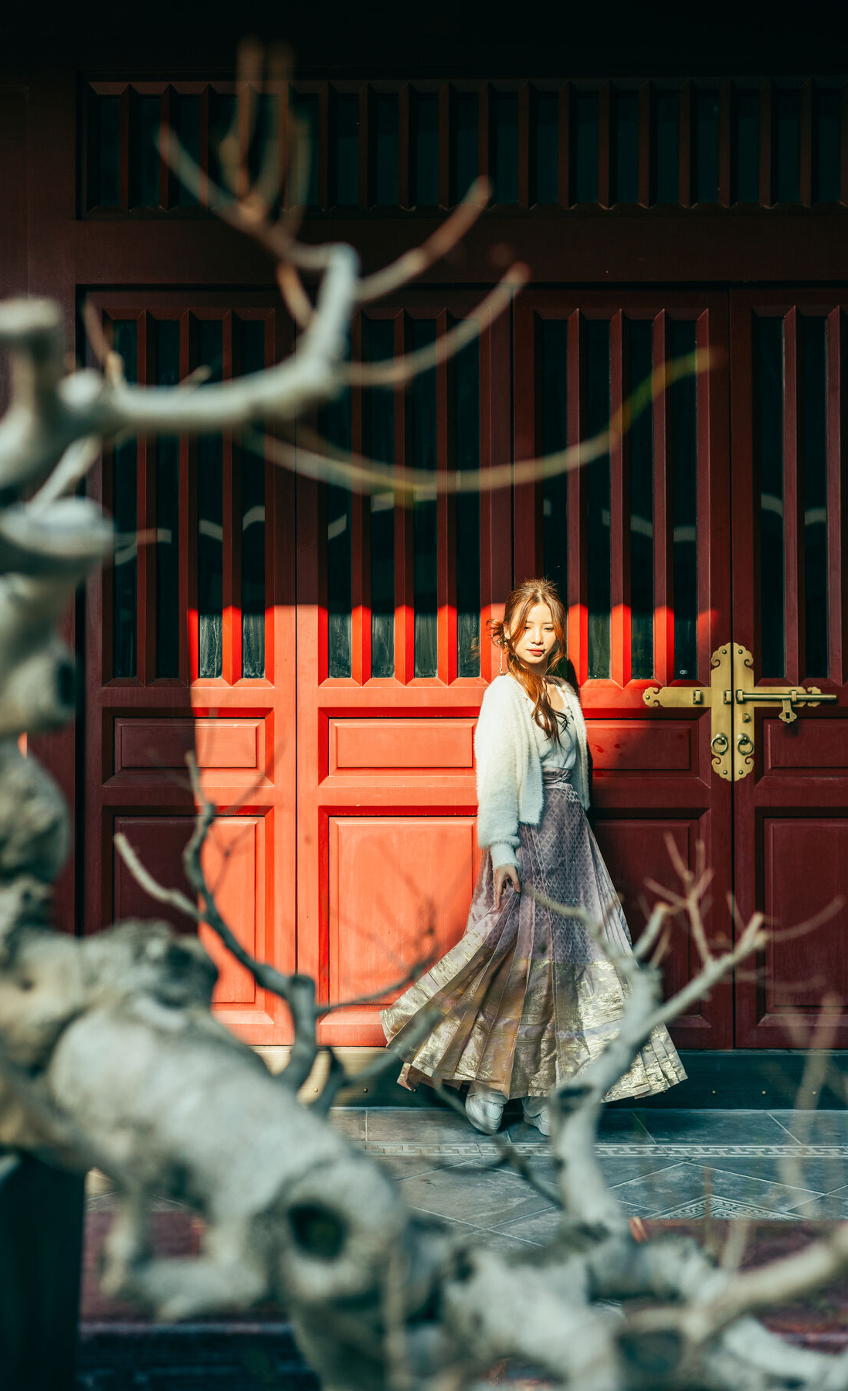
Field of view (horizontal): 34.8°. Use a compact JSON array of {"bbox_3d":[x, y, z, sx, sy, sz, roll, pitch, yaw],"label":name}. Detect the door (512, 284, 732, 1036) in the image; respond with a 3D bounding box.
[{"bbox_3d":[0.627,-0.086,4.267,0.690,2.378,0.060,0,-1,1],"label":"door"}]

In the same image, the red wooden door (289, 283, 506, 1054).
[{"bbox_3d":[-0.060,-0.086,4.277,0.680,2.377,0.060,0,-1,1],"label":"red wooden door"}]

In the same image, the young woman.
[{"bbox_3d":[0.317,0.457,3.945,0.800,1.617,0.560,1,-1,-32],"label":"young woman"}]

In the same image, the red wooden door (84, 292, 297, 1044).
[{"bbox_3d":[-0.735,-0.090,4.287,0.667,2.374,0.060,0,-1,1],"label":"red wooden door"}]

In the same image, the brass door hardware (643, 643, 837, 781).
[{"bbox_3d":[0.980,0.051,4.204,0.602,0.430,0.055,0,-1,1],"label":"brass door hardware"}]

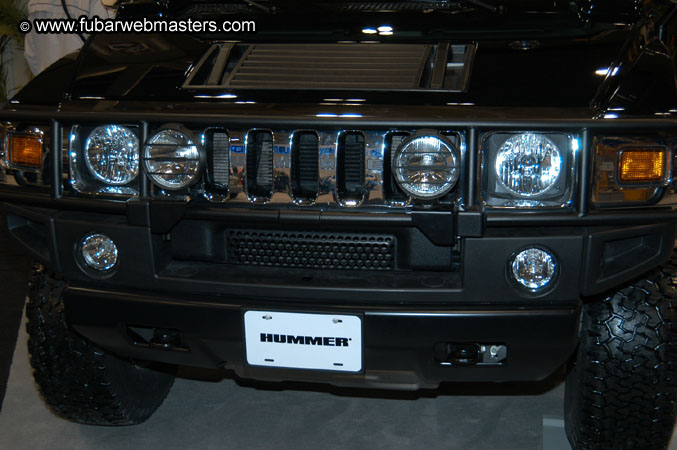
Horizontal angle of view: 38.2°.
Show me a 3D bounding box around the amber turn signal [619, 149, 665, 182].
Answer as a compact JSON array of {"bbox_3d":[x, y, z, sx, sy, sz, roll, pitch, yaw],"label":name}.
[{"bbox_3d":[0.786,-0.159,2.532,0.121,0.088,0.060,1,13,3],"label":"amber turn signal"}]

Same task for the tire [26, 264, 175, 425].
[{"bbox_3d":[-0.830,0.308,3.634,0.317,0.866,0.876,2,13,10],"label":"tire"}]

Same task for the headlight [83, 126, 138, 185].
[{"bbox_3d":[-0.604,-0.192,2.642,0.165,0.165,0.080,2,13,9],"label":"headlight"}]

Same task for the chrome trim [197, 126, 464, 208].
[{"bbox_3d":[-0.058,-0.154,2.481,0.735,0.202,0.080,2,13,9],"label":"chrome trim"}]

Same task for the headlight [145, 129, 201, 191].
[{"bbox_3d":[-0.395,-0.165,2.401,0.152,0.156,0.090,2,13,9],"label":"headlight"}]

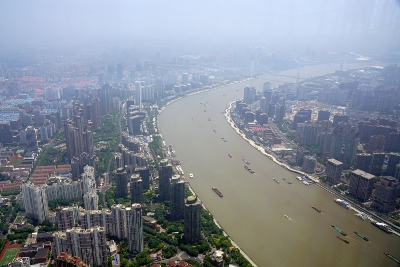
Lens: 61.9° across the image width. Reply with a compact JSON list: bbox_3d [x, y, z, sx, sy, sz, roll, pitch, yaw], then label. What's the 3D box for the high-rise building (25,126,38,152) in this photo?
[{"bbox_3d":[-703.990,25.810,1401.130,40.000,96.000,27.000,1,19,2],"label":"high-rise building"}]

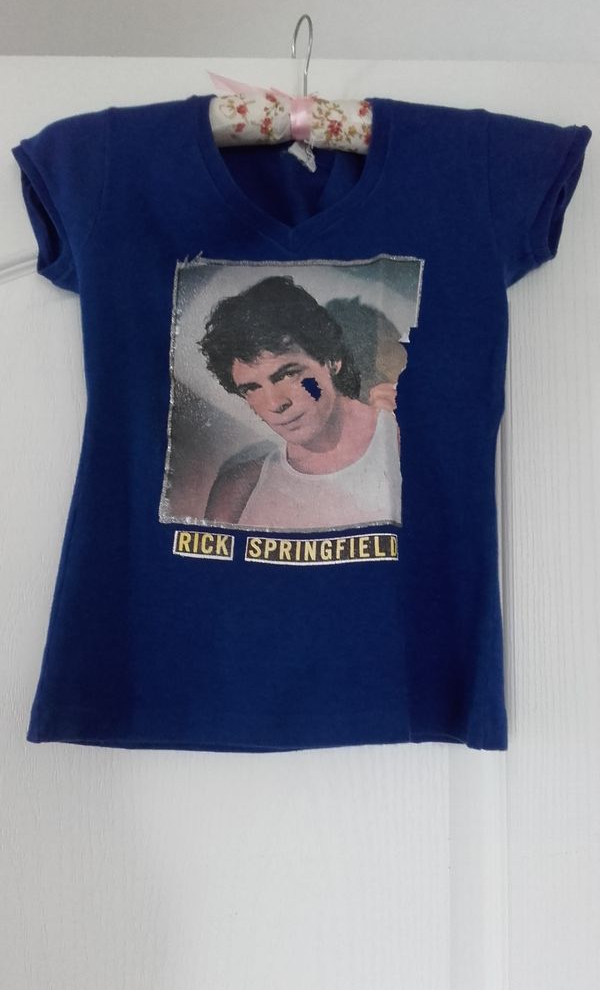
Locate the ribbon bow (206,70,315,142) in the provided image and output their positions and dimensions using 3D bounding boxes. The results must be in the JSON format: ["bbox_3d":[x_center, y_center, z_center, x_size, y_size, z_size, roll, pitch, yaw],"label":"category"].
[{"bbox_3d":[-0.037,-0.364,0.780,0.100,0.064,0.045,0,-4,0],"label":"ribbon bow"}]

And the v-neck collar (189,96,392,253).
[{"bbox_3d":[-0.009,-0.298,0.772,0.187,0.145,0.050,0,-4,0],"label":"v-neck collar"}]

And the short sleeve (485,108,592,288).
[{"bbox_3d":[0.224,-0.280,0.785,0.101,0.163,0.050,0,-4,0],"label":"short sleeve"}]

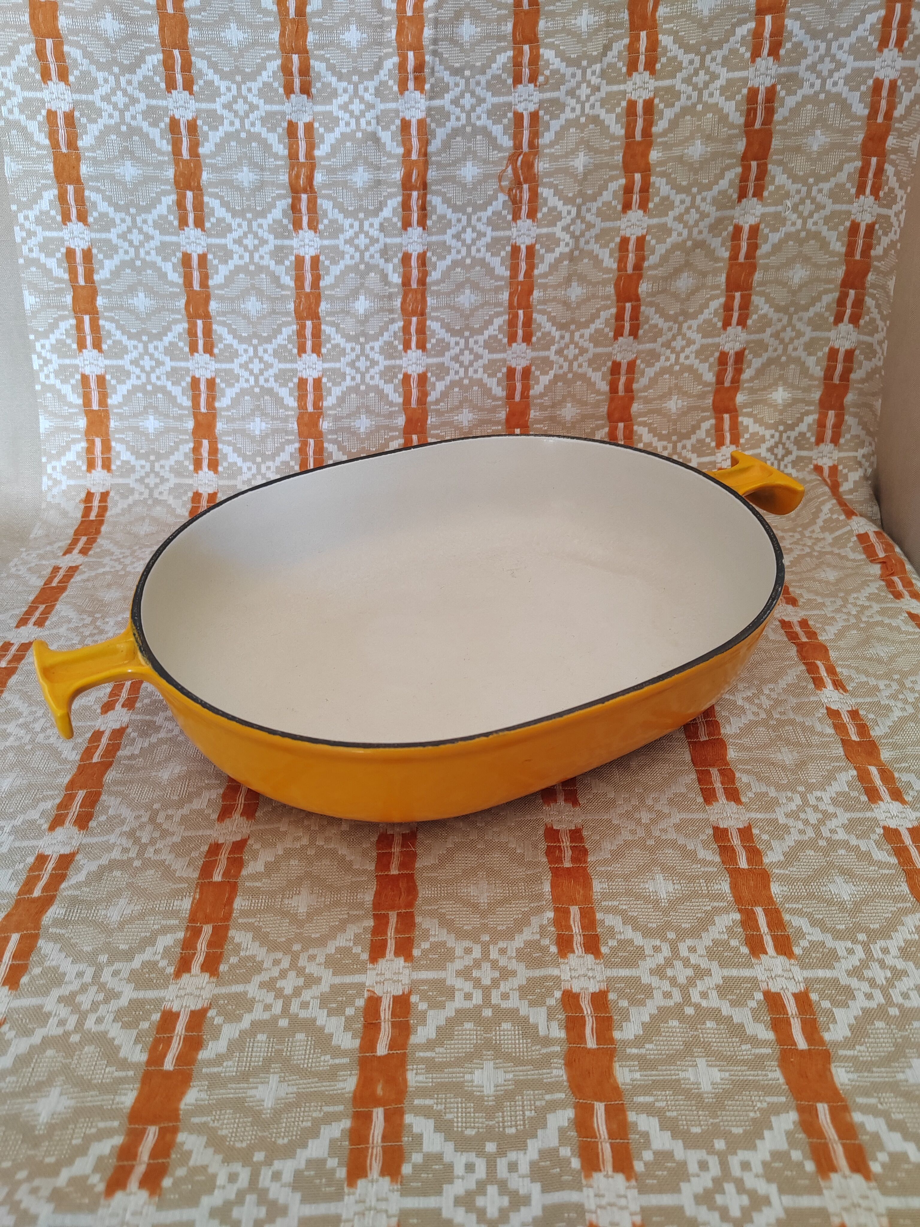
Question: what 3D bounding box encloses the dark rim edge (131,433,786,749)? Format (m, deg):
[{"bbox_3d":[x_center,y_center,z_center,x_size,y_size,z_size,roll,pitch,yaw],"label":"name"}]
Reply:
[{"bbox_3d":[0.005,-0.027,0.477,0.323,0.010,0.248,-17,39,-23],"label":"dark rim edge"}]

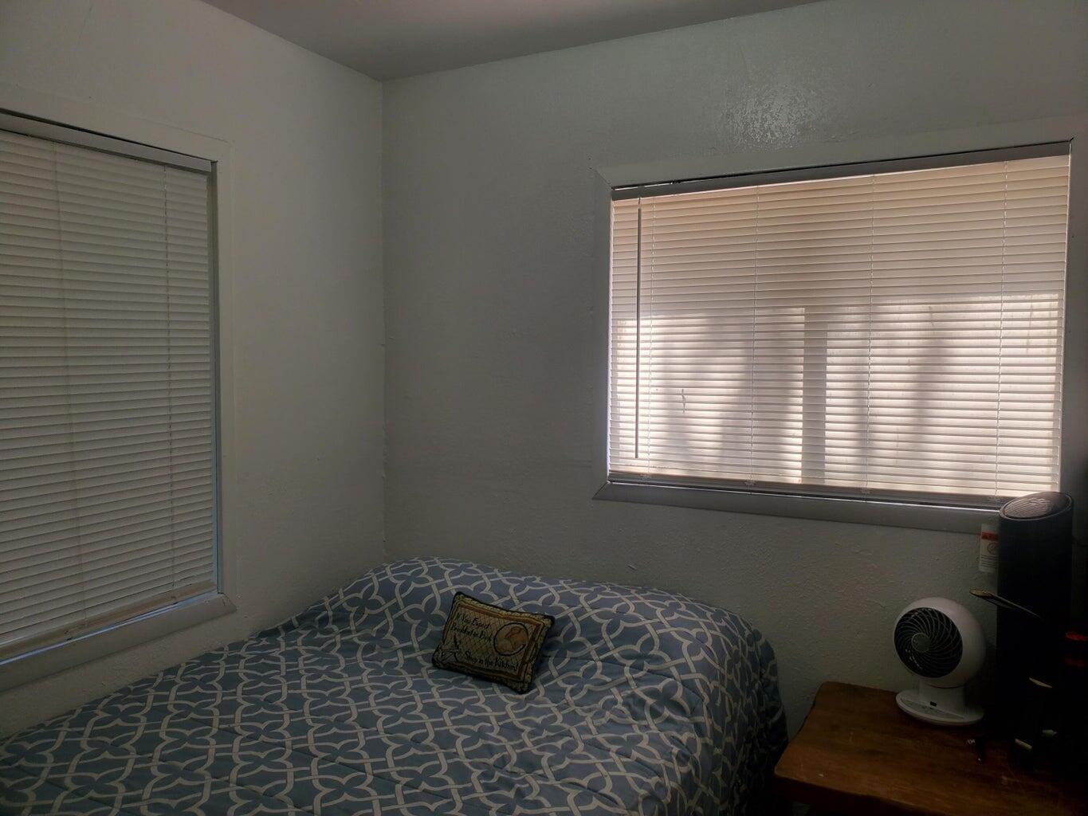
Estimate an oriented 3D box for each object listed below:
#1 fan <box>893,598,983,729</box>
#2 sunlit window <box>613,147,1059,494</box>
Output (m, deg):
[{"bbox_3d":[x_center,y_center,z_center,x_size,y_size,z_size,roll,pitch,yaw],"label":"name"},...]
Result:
[{"bbox_3d":[0.985,0.615,2.033,0.204,0.266,0.204,-2,4,-41],"label":"fan"},{"bbox_3d":[0.734,-0.204,2.255,1.187,0.887,0.040,2,3,28],"label":"sunlit window"}]

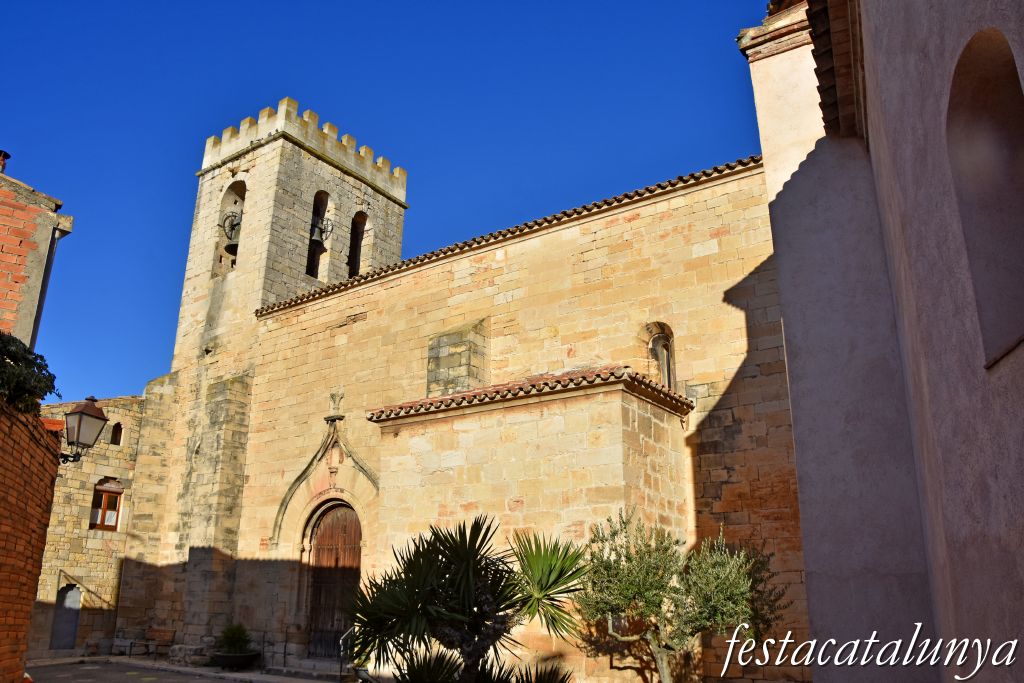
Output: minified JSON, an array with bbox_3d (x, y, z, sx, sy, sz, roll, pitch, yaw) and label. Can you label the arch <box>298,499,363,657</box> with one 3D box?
[{"bbox_3d":[-4.443,5.918,19.356,2.332,3.823,0.524,-12,-22,33],"label":"arch"}]

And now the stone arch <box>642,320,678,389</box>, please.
[{"bbox_3d":[3.113,0.422,15.620,0.642,1.601,0.455,-12,-22,33],"label":"stone arch"}]

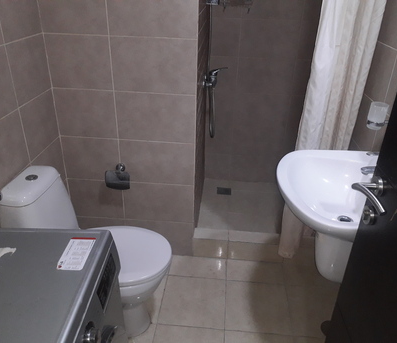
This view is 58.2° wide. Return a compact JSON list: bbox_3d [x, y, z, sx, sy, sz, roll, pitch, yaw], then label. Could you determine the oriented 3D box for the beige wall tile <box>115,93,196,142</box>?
[{"bbox_3d":[-0.212,-0.266,1.778,0.399,0.253,0.012,4,28,4],"label":"beige wall tile"}]

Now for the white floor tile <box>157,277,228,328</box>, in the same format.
[{"bbox_3d":[-0.021,0.685,1.887,0.329,0.010,0.328,4,29,4],"label":"white floor tile"}]

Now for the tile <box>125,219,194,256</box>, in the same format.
[{"bbox_3d":[-0.234,0.395,2.141,0.400,0.248,0.010,4,29,4],"label":"tile"}]

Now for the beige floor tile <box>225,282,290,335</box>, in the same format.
[{"bbox_3d":[0.309,0.708,1.861,0.332,0.012,0.323,4,28,4],"label":"beige floor tile"}]

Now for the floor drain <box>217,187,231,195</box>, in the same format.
[{"bbox_3d":[0.200,0.157,2.795,0.105,0.010,0.105,4,29,4],"label":"floor drain"}]

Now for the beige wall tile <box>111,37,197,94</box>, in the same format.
[{"bbox_3d":[-0.205,-0.488,1.658,0.399,0.253,0.012,4,28,4],"label":"beige wall tile"}]

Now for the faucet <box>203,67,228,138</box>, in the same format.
[{"bbox_3d":[0.107,-0.432,2.297,0.148,0.467,0.205,4,28,4],"label":"faucet"}]

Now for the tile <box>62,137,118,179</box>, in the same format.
[{"bbox_3d":[-0.574,-0.068,1.924,0.307,0.253,0.010,4,29,4],"label":"tile"}]

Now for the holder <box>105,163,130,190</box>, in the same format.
[{"bbox_3d":[-0.431,0.025,1.915,0.132,0.138,0.070,4,29,4],"label":"holder"}]

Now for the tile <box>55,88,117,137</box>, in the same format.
[{"bbox_3d":[-0.564,-0.288,1.801,0.308,0.253,0.012,4,28,4],"label":"tile"}]

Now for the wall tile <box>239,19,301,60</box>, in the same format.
[{"bbox_3d":[0.489,-0.904,2.450,0.405,0.253,0.012,4,28,4],"label":"wall tile"}]

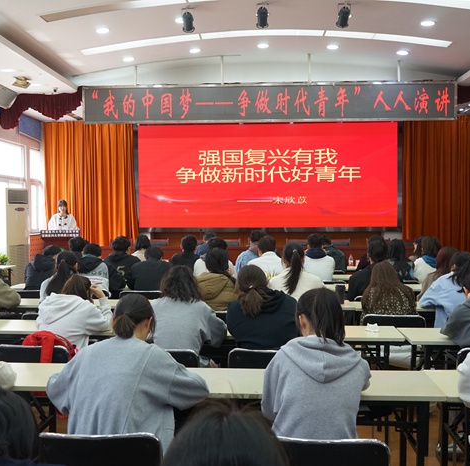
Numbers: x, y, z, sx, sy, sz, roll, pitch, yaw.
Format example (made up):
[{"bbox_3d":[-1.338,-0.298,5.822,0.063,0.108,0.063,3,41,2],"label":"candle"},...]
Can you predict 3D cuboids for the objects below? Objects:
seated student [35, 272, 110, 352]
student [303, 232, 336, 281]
[{"bbox_3d":[-0.998,0.827,3.494,0.500,1.146,0.720,0,3,9],"label":"seated student"},{"bbox_3d":[0.976,0.663,6.585,0.500,1.334,0.700,0,3,4],"label":"student"}]

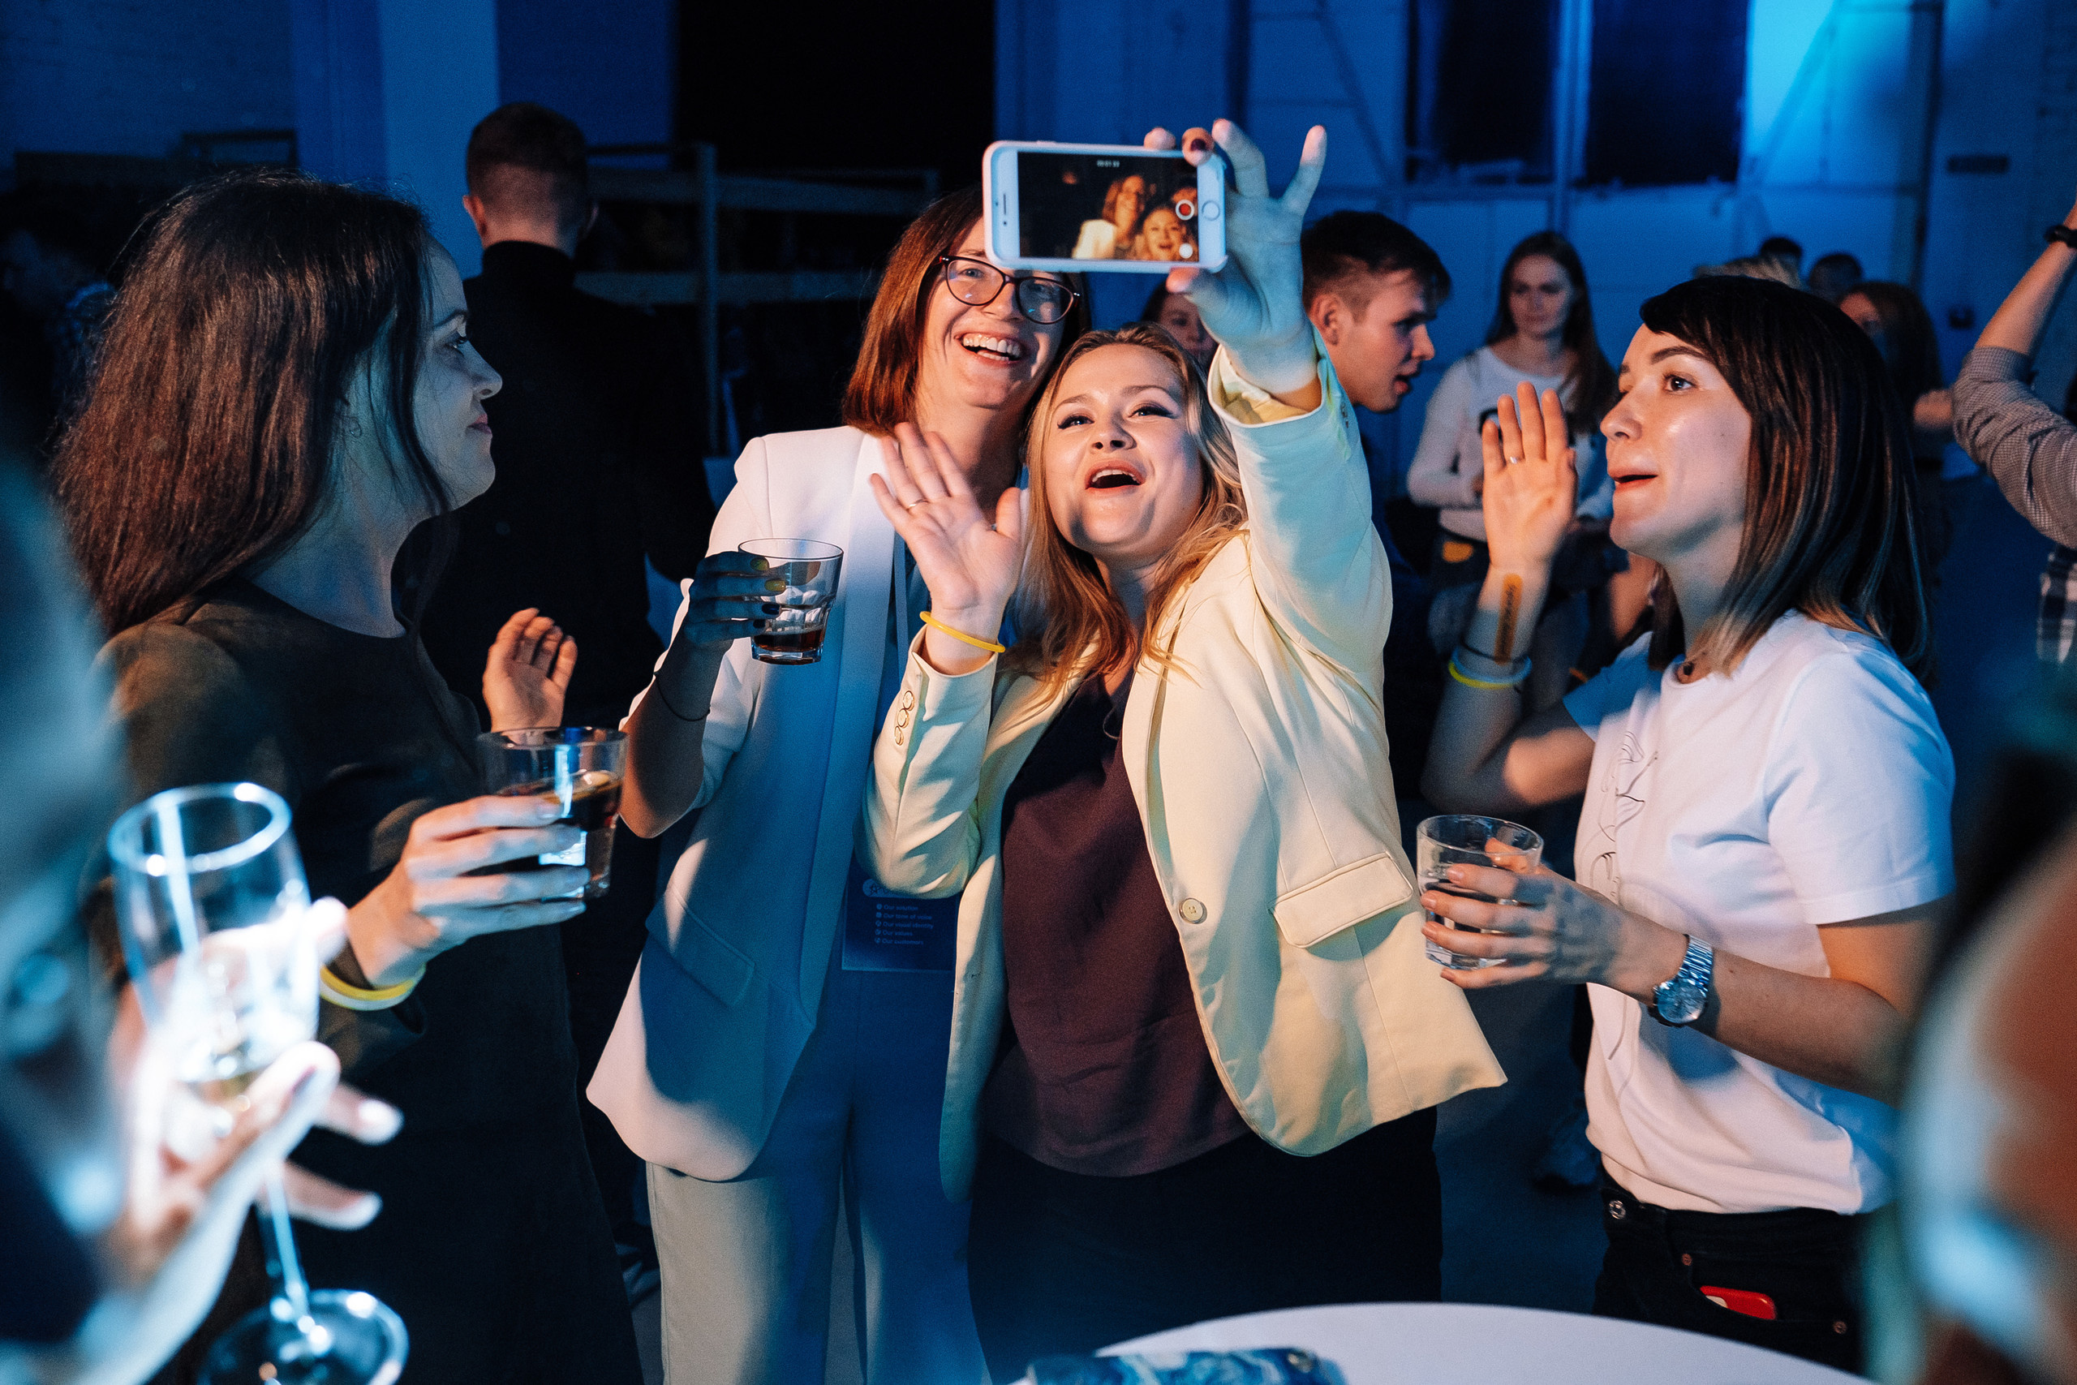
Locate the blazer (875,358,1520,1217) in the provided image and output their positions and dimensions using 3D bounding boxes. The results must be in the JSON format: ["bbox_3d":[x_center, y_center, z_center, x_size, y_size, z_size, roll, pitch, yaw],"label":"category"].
[{"bbox_3d":[0.115,0.080,1.695,0.506,0.729,0.614,4,11,22],"label":"blazer"}]

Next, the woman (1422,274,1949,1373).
[{"bbox_3d":[0.477,0.502,1.659,0.488,1.660,0.465,-1,10,-8],"label":"woman"}]

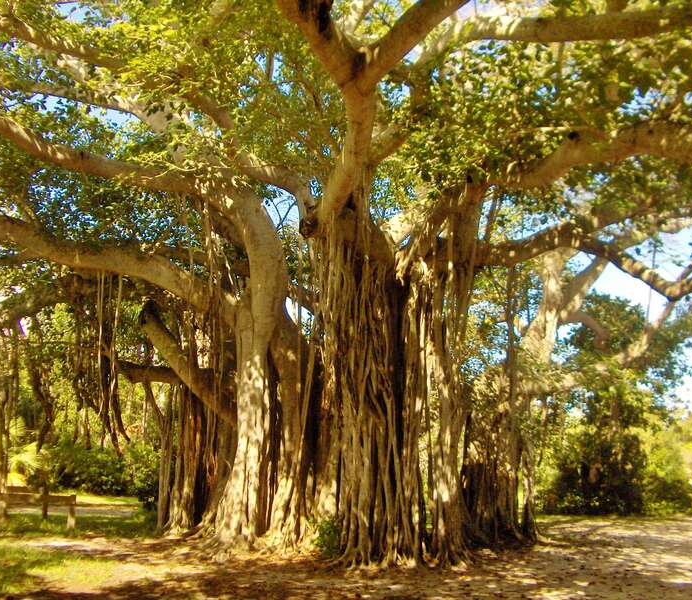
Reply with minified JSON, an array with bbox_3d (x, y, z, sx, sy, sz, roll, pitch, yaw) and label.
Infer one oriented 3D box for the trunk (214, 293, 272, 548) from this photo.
[{"bbox_3d":[-1.953,2.216,15.464,1.105,4.654,0.900,0,-11,0],"label":"trunk"}]

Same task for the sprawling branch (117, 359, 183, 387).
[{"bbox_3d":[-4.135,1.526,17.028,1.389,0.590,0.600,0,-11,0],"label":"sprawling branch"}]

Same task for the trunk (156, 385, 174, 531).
[{"bbox_3d":[-3.722,3.224,16.692,0.371,2.957,0.380,0,-11,0],"label":"trunk"}]

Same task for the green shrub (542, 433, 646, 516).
[{"bbox_3d":[7.334,5.154,23.955,3.069,2.426,2.400,0,-11,0],"label":"green shrub"}]

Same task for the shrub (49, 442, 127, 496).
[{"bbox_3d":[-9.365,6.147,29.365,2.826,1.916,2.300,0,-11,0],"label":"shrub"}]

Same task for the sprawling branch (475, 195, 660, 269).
[{"bbox_3d":[4.022,-1.246,14.722,3.377,1.394,1.200,0,-11,0],"label":"sprawling branch"}]

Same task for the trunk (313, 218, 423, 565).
[{"bbox_3d":[0.368,1.462,13.982,1.883,5.945,1.600,0,-11,0],"label":"trunk"}]

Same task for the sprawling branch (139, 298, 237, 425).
[{"bbox_3d":[-3.181,1.240,16.269,1.967,2.502,1.000,0,-11,0],"label":"sprawling branch"}]

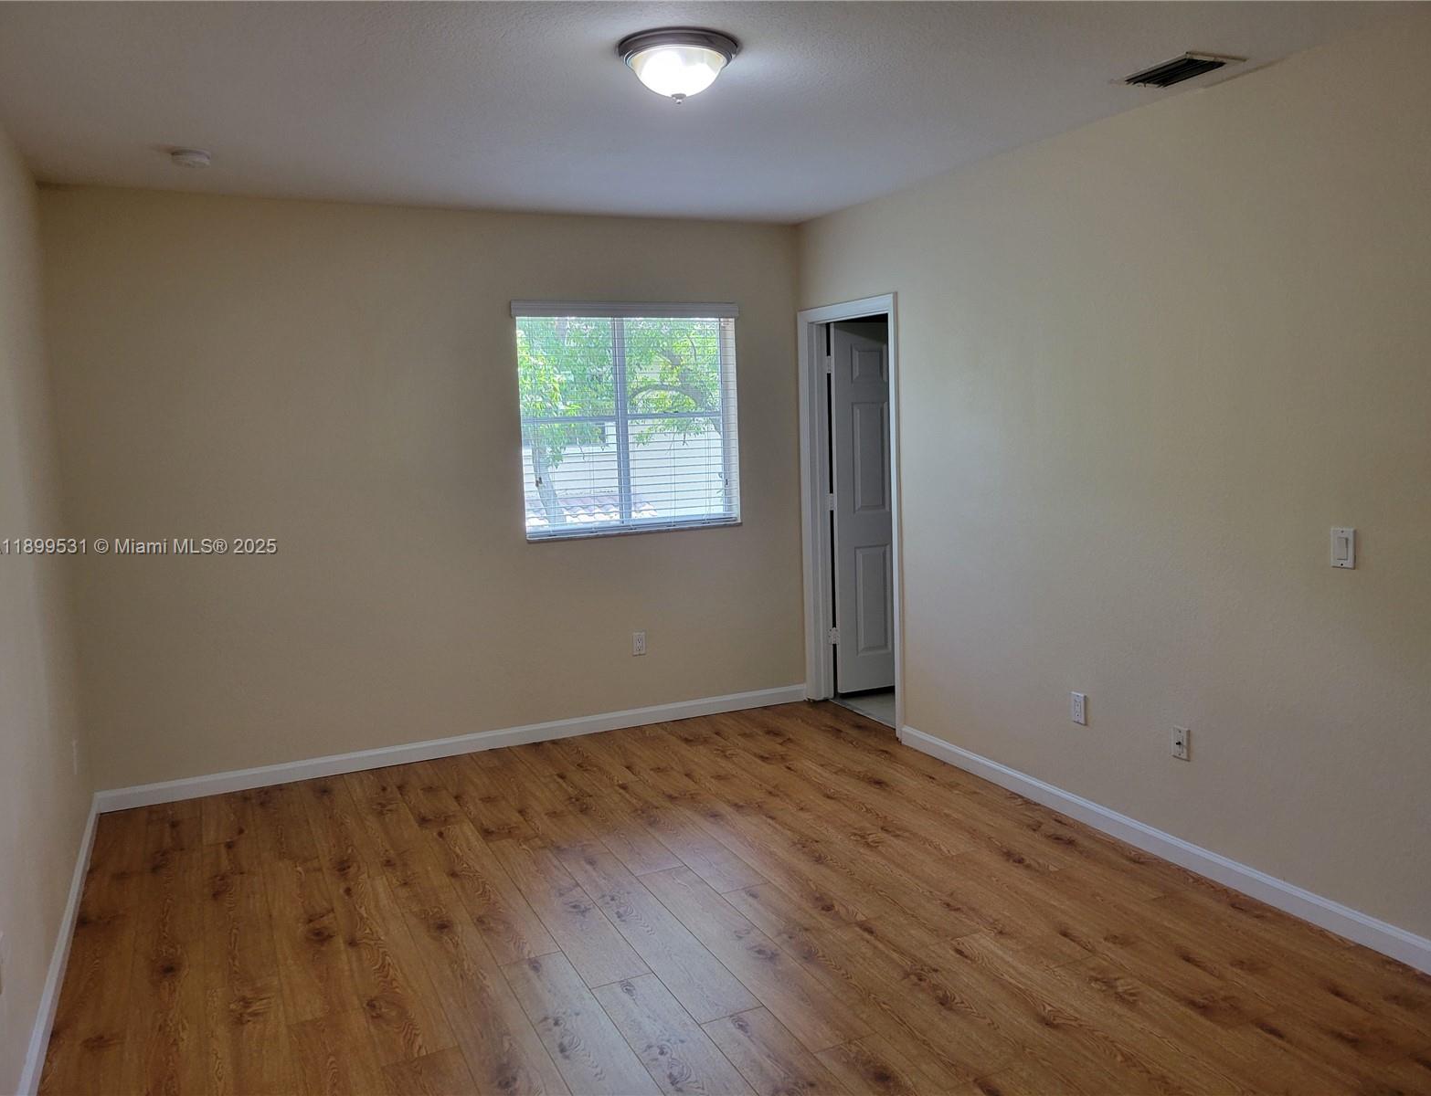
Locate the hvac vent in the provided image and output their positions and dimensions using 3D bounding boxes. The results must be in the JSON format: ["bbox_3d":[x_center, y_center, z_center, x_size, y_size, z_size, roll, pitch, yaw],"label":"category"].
[{"bbox_3d":[1.362,-1.397,3.246,0.231,0.020,0.298,-5,7,-25],"label":"hvac vent"}]

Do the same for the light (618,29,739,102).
[{"bbox_3d":[-0.099,-1.256,2.928,0.318,0.138,0.318,-2,7,0],"label":"light"}]

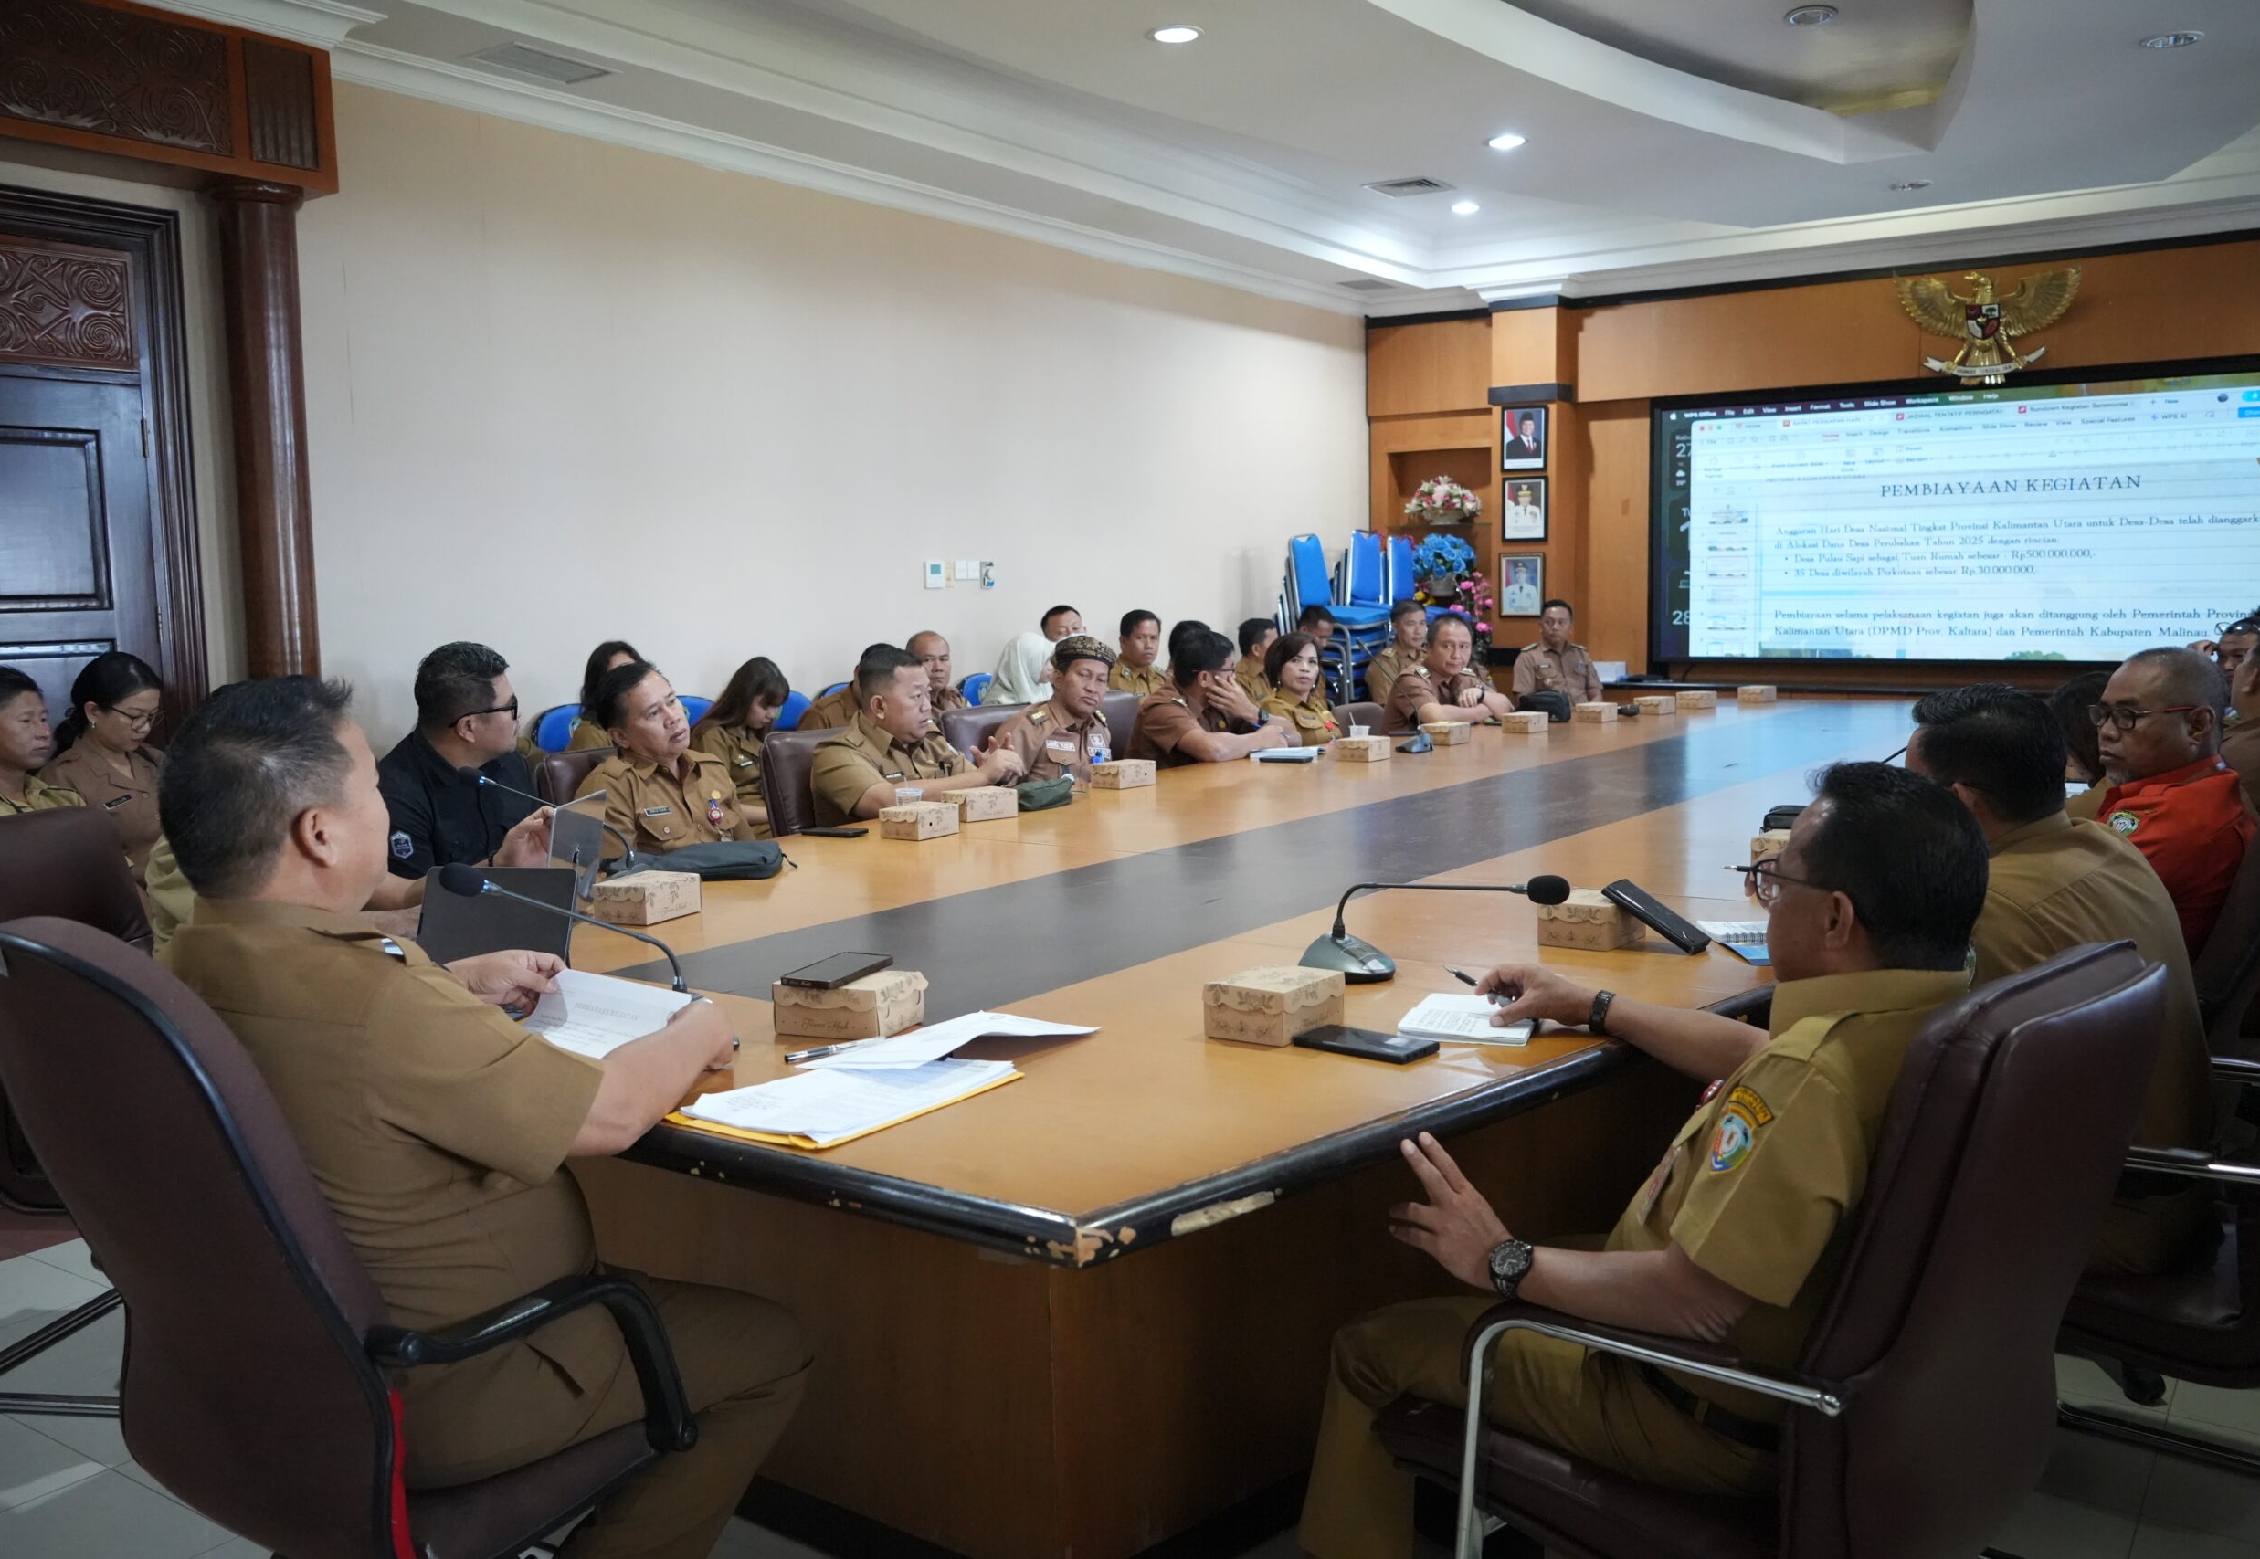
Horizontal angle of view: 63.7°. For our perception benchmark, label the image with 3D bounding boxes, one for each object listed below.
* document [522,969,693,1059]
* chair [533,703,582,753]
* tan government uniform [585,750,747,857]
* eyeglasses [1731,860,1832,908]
[{"bbox_3d":[-0.627,0.288,2.160,0.210,0.020,0.280,4,29,35],"label":"document"},{"bbox_3d":[-1.962,0.177,7.005,0.550,0.900,0.460,4,7,35],"label":"chair"},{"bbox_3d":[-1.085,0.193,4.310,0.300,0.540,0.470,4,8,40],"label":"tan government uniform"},{"bbox_3d":[0.771,0.121,2.100,0.145,0.045,0.140,10,10,26],"label":"eyeglasses"}]

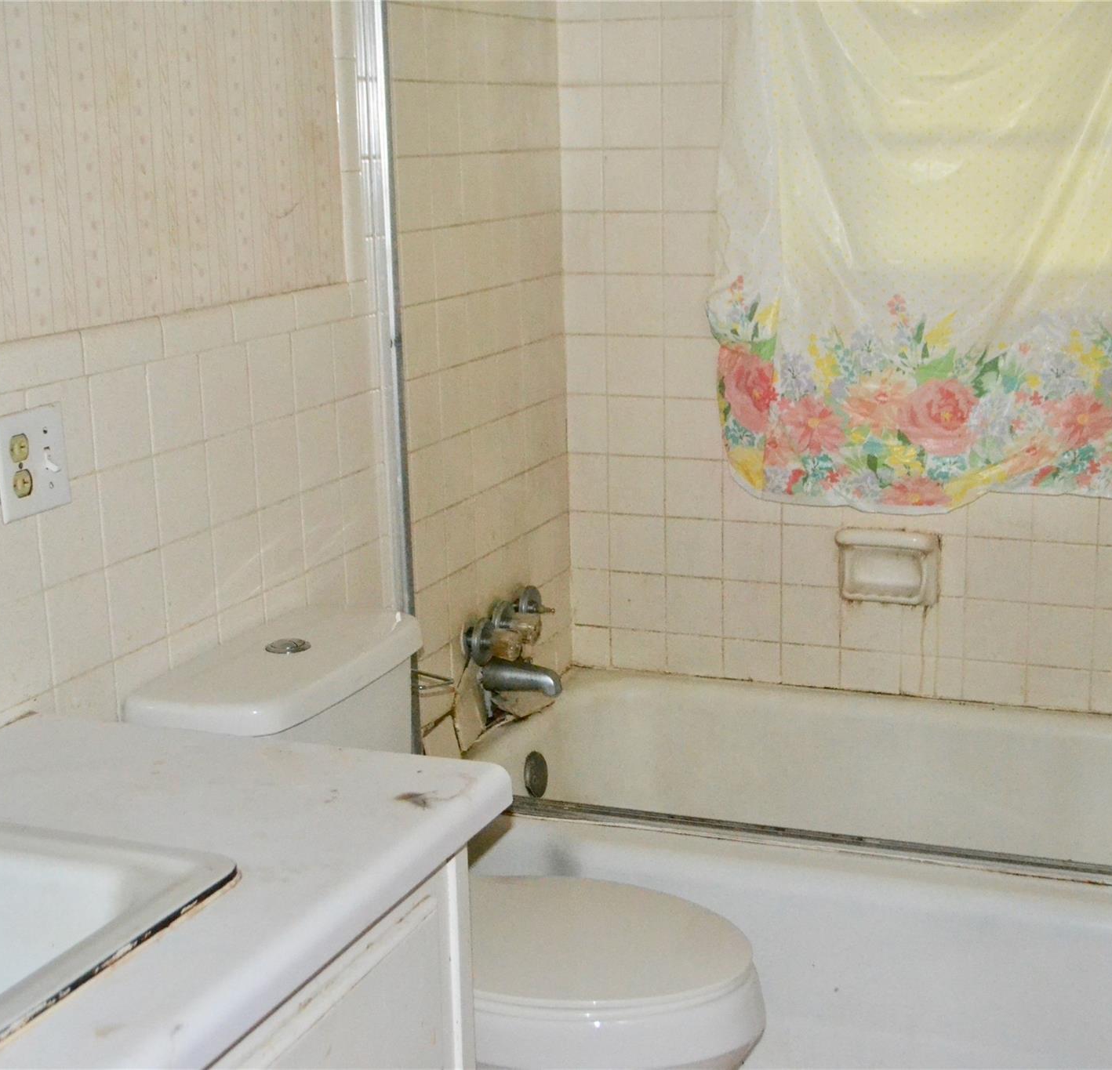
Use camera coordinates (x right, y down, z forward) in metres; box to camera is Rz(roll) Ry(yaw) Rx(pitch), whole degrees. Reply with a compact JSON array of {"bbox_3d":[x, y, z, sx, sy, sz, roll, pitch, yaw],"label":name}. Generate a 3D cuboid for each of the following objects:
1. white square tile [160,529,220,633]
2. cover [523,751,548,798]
[{"bbox_3d":[-0.453,0.056,2.138,0.010,0.108,0.108,4,14,22],"label":"white square tile"},{"bbox_3d":[-0.038,0.411,2.981,0.015,0.079,0.079,4,14,22],"label":"cover"}]

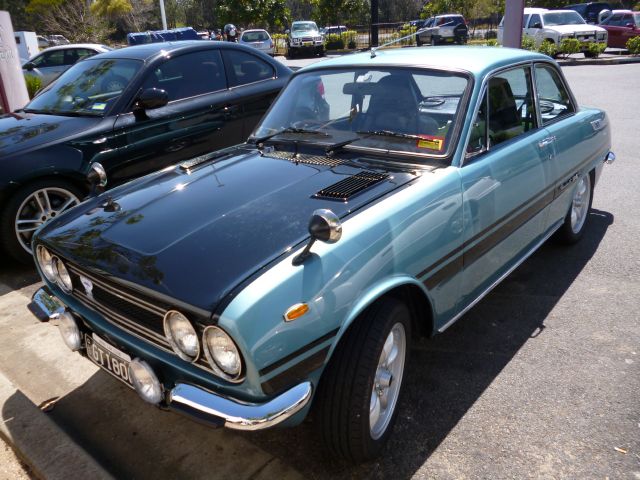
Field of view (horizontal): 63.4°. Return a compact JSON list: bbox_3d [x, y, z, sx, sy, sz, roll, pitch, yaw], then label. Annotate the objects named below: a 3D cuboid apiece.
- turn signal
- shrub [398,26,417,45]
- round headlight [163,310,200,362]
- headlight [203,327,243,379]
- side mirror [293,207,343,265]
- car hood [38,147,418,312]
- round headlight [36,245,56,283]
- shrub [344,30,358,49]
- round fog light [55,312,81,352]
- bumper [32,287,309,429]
[{"bbox_3d":[-0.062,0.193,1.389,0.030,0.042,0.088,14,27,39],"label":"turn signal"},{"bbox_3d":[5.409,-12.641,32.000,1.080,1.050,1.080,0,21,10],"label":"shrub"},{"bbox_3d":[-0.391,0.275,1.516,0.165,0.165,0.080,14,27,39],"label":"round headlight"},{"bbox_3d":[-0.249,0.303,1.407,0.165,0.165,0.080,14,27,39],"label":"headlight"},{"bbox_3d":[0.005,-0.008,1.479,0.115,0.155,0.150,14,27,38],"label":"side mirror"},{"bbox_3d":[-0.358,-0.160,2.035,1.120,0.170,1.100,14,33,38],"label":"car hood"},{"bbox_3d":[-1.090,0.089,2.107,0.165,0.165,0.090,14,27,38],"label":"round headlight"},{"bbox_3d":[1.935,-12.316,31.800,0.900,1.050,0.900,-2,21,4],"label":"shrub"},{"bbox_3d":[-0.928,0.334,1.942,0.160,0.160,0.085,14,27,39],"label":"round fog light"},{"bbox_3d":[-0.643,0.359,1.868,1.410,0.150,0.280,14,27,39],"label":"bumper"}]

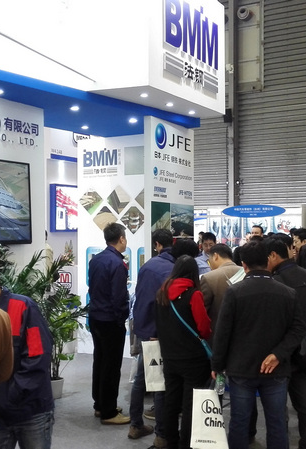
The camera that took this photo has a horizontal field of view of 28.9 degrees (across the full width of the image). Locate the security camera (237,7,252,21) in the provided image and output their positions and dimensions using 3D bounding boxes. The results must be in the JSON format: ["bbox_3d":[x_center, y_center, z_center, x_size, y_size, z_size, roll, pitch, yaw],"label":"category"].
[{"bbox_3d":[3.160,-7.280,20.500,0.390,0.400,0.380,0,0,29],"label":"security camera"}]

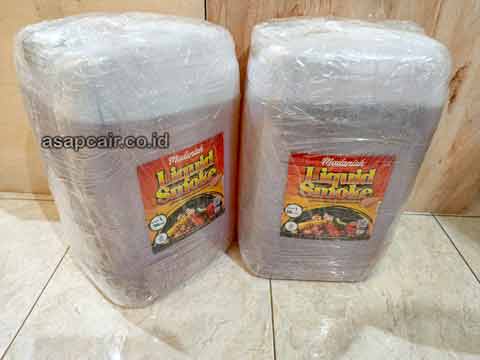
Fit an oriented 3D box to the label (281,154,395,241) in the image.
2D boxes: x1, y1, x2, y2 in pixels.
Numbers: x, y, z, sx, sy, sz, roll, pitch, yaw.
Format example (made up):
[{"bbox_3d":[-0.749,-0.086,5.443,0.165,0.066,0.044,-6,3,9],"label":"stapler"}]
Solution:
[{"bbox_3d":[0.139,0.030,0.474,0.144,0.155,0.008,2,34,1],"label":"label"}]

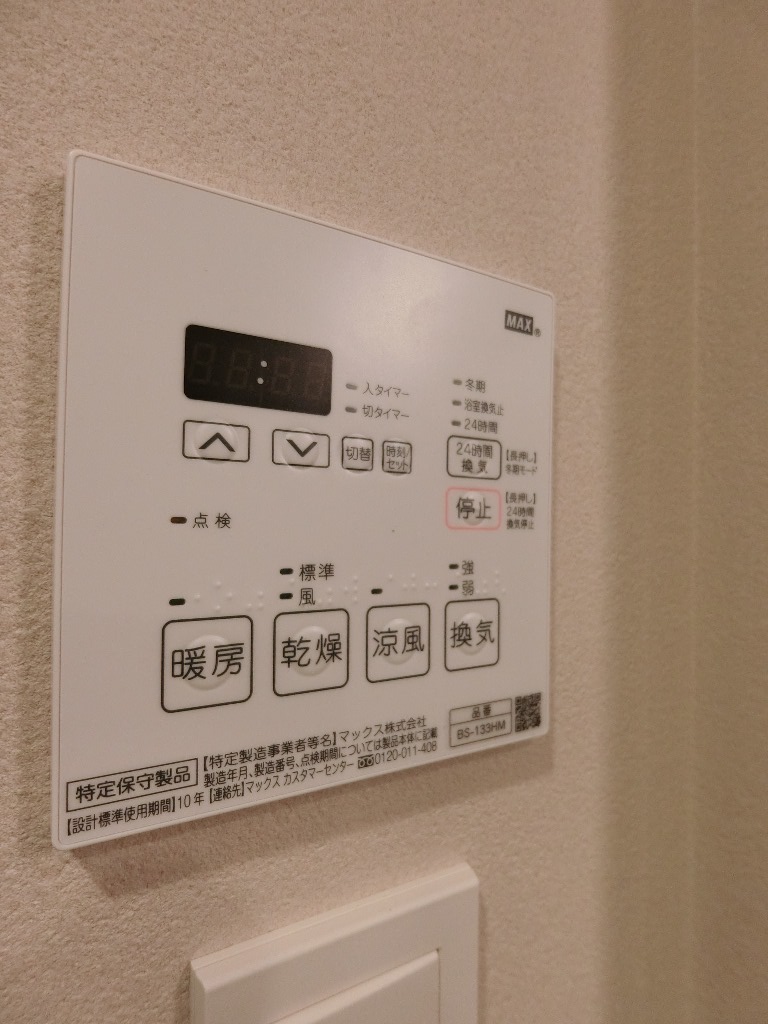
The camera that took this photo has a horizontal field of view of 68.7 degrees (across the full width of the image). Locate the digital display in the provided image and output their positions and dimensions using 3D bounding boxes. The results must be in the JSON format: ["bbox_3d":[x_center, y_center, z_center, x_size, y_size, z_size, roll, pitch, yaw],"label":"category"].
[{"bbox_3d":[-0.025,-0.028,0.114,0.030,0.014,0.003,1,-1,-30],"label":"digital display"}]

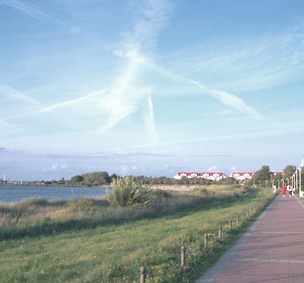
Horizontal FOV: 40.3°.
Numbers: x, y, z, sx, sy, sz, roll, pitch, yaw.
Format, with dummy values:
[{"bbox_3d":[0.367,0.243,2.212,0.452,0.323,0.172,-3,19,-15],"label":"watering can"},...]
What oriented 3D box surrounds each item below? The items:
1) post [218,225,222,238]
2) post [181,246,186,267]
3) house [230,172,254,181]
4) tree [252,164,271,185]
[{"bbox_3d":[2.060,2.753,12.600,0.090,0.460,0.090,0,-6,0],"label":"post"},{"bbox_3d":[0.648,2.369,8.500,0.090,0.460,0.090,0,-6,0],"label":"post"},{"bbox_3d":[85.725,36.195,395.000,21.500,13.500,13.000,0,-6,0],"label":"house"},{"bbox_3d":[71.293,22.006,270.000,13.000,14.000,12.000,0,-6,0],"label":"tree"}]

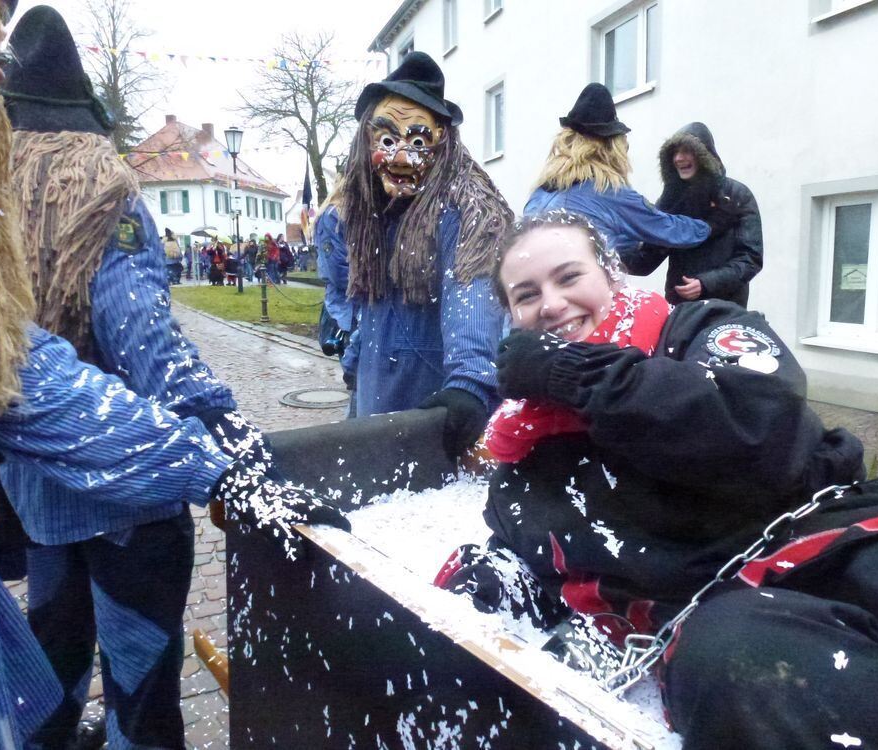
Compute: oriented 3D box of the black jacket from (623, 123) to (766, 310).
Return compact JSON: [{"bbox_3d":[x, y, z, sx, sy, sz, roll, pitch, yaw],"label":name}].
[{"bbox_3d":[1.119,-0.617,3.044,0.420,0.950,0.560,-8,11,-37],"label":"black jacket"}]

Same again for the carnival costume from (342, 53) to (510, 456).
[{"bbox_3d":[-0.019,0.073,2.006,0.550,1.892,0.520,0,9,7],"label":"carnival costume"}]

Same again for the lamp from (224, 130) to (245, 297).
[{"bbox_3d":[-5.588,-4.558,19.208,0.520,4.458,0.520,-1,9,0],"label":"lamp"}]

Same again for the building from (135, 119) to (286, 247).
[{"bbox_3d":[-16.733,-12.041,47.121,9.000,9.884,12.150,1,9,11],"label":"building"}]

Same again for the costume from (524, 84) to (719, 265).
[{"bbox_3d":[0.697,-0.162,2.892,0.620,1.989,0.580,-8,11,-37],"label":"costume"}]

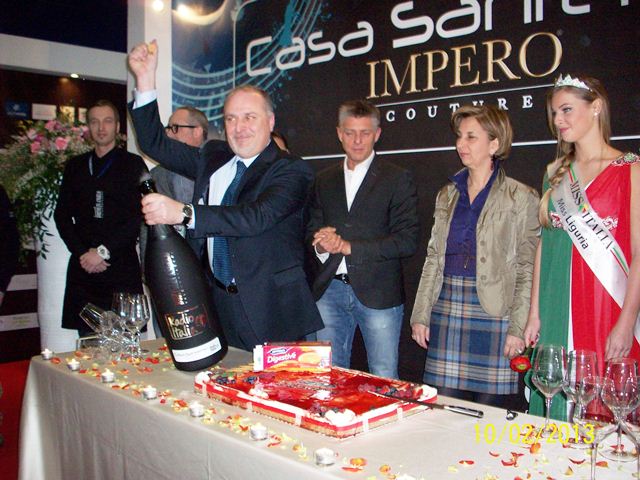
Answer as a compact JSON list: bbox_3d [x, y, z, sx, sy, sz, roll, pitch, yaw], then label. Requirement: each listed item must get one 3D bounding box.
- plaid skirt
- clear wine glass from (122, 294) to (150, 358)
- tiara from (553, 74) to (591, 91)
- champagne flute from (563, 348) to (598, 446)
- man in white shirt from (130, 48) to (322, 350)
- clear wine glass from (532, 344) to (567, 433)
[{"bbox_3d":[0.541,0.338,2.470,0.335,0.425,0.255,2,4,22],"label":"plaid skirt"},{"bbox_3d":[-0.663,0.310,2.470,0.085,0.213,0.085,0,4,0],"label":"clear wine glass"},{"bbox_3d":[0.852,-0.528,2.300,0.068,0.045,0.132,-3,5,-43],"label":"tiara"},{"bbox_3d":[0.603,0.367,1.577,0.083,0.213,0.083,0,4,0],"label":"champagne flute"},{"bbox_3d":[-0.350,0.233,2.570,0.600,1.920,0.550,3,4,35],"label":"man in white shirt"},{"bbox_3d":[0.553,0.362,1.655,0.083,0.210,0.083,0,4,0],"label":"clear wine glass"}]

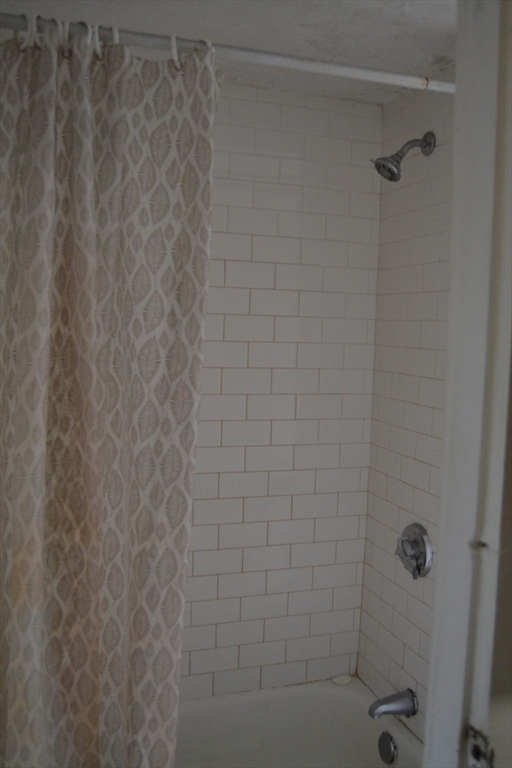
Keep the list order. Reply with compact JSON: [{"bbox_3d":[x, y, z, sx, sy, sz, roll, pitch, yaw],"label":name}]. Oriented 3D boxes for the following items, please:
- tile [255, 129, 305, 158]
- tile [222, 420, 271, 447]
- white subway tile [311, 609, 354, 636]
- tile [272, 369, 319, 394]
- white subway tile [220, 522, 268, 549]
[{"bbox_3d":[0.067,-0.699,2.053,0.152,0.075,0.010,0,5,-18],"label":"tile"},{"bbox_3d":[-0.031,0.145,2.088,0.152,0.075,0.009,0,5,-19],"label":"tile"},{"bbox_3d":[0.241,0.761,2.252,0.152,0.075,0.010,0,5,-18],"label":"white subway tile"},{"bbox_3d":[0.120,-0.008,2.124,0.152,0.075,0.009,0,5,-19],"label":"tile"},{"bbox_3d":[-0.040,0.452,2.115,0.152,0.075,0.009,0,5,-19],"label":"white subway tile"}]

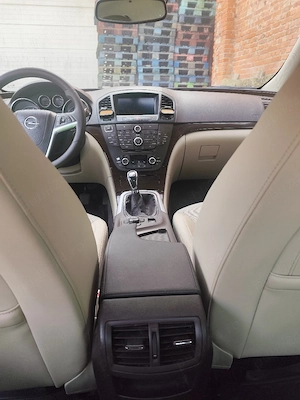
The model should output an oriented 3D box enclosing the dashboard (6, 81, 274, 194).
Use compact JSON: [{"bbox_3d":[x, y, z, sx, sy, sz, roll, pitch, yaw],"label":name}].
[{"bbox_3d":[-0.066,-0.320,1.305,1.450,0.470,0.500,-1,19,-6],"label":"dashboard"}]

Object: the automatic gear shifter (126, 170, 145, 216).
[{"bbox_3d":[-0.053,-0.025,0.985,0.070,0.140,0.090,-1,19,-6],"label":"automatic gear shifter"}]

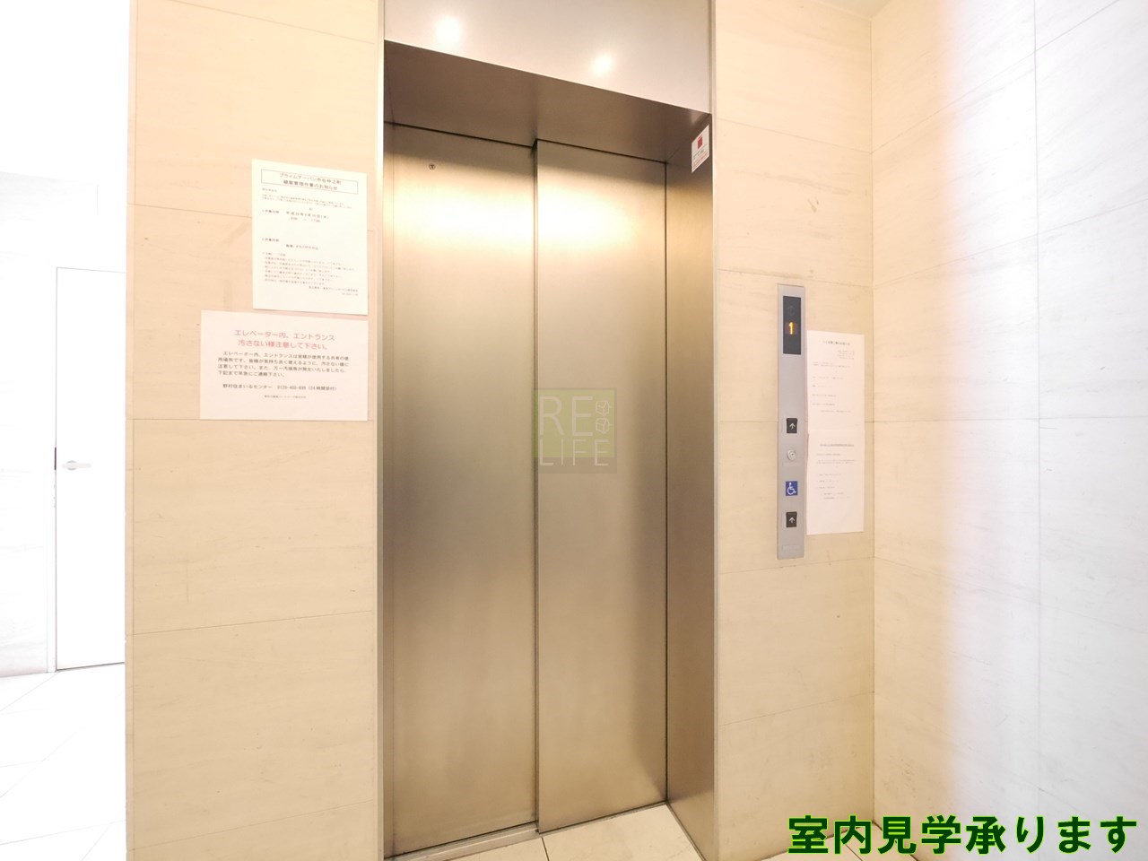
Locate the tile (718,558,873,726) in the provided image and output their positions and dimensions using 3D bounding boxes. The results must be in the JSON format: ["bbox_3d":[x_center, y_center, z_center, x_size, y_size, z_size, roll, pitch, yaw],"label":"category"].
[{"bbox_3d":[0.633,0.578,1.309,0.530,0.400,0.020,0,0,-17],"label":"tile"}]

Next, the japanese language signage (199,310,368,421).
[{"bbox_3d":[-0.576,-0.126,0.936,0.298,0.211,0.005,0,0,-17],"label":"japanese language signage"}]

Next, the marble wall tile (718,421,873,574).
[{"bbox_3d":[0.632,0.178,1.311,0.530,0.400,0.020,0,0,-17],"label":"marble wall tile"}]

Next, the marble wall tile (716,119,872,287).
[{"bbox_3d":[0.630,-0.622,1.315,0.530,0.400,0.020,0,0,-17],"label":"marble wall tile"}]

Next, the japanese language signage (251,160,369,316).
[{"bbox_3d":[-0.536,-0.392,0.949,0.210,0.299,0.005,0,0,-17],"label":"japanese language signage"}]

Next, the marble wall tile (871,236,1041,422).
[{"bbox_3d":[0.954,-0.224,1.194,0.020,0.400,0.393,0,0,-17],"label":"marble wall tile"}]

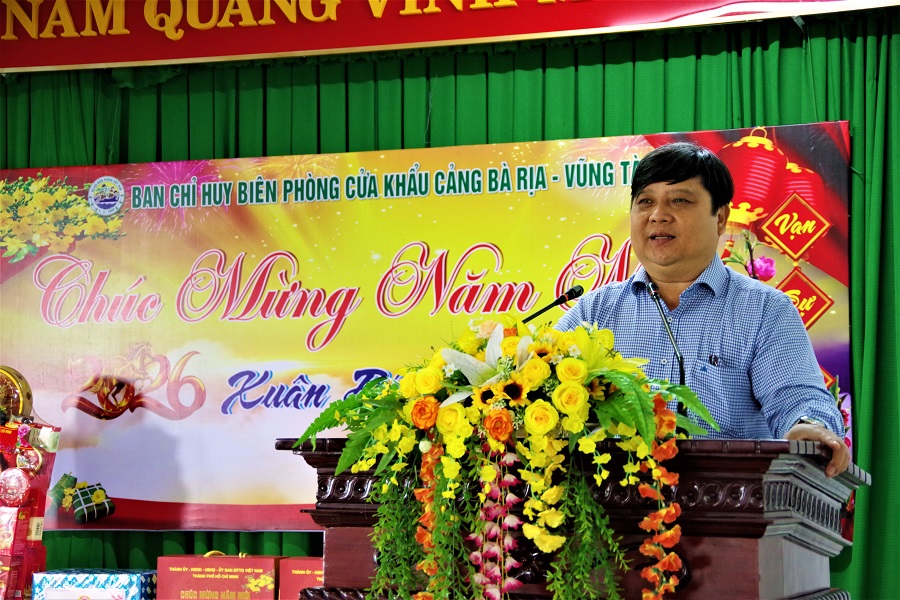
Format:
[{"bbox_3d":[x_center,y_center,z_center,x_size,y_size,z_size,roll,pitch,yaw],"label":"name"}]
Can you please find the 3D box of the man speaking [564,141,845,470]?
[{"bbox_3d":[0.435,0.555,3.230,0.600,1.710,0.440,-2,-9,19],"label":"man speaking"}]

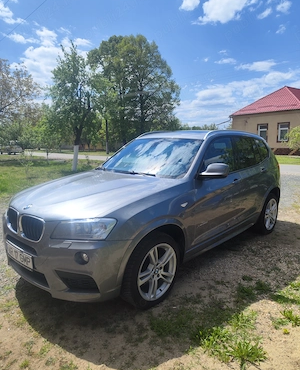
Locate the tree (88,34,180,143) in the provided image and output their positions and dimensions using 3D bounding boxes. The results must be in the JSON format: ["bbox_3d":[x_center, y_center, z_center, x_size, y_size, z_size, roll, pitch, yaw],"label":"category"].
[{"bbox_3d":[-2.028,-11.925,36.838,12.222,15.312,11.855,1,9,0],"label":"tree"}]

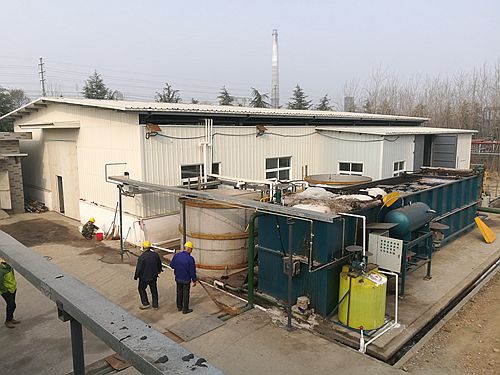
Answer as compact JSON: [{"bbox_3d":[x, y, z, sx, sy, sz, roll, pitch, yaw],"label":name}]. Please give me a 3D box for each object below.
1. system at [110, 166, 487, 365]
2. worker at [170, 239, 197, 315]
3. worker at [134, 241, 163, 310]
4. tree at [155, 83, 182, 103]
[{"bbox_3d":[3.819,0.857,15.119,8.700,2.800,13.600,8,12,44],"label":"system"},{"bbox_3d":[-1.656,2.219,9.665,0.620,1.760,0.480,2,9,17],"label":"worker"},{"bbox_3d":[-2.582,2.206,9.879,0.660,1.730,0.480,-2,9,-11],"label":"worker"},{"bbox_3d":[-9.710,-7.431,46.387,5.500,10.030,5.500,0,9,0],"label":"tree"}]

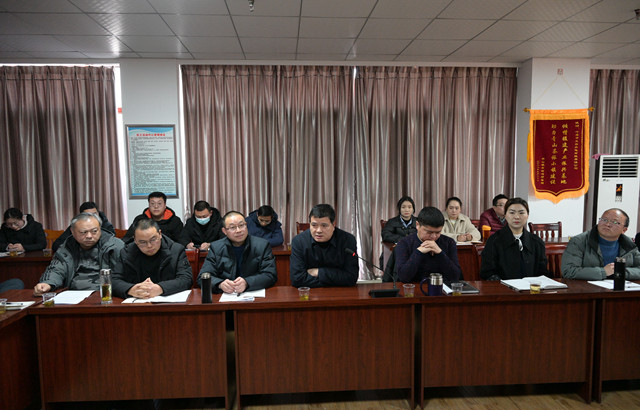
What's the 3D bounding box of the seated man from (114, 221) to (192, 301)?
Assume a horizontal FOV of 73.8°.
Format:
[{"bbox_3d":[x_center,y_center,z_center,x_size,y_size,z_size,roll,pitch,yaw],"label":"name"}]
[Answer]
[{"bbox_3d":[-1.169,0.706,3.103,0.560,1.240,0.780,-1,5,-3],"label":"seated man"}]

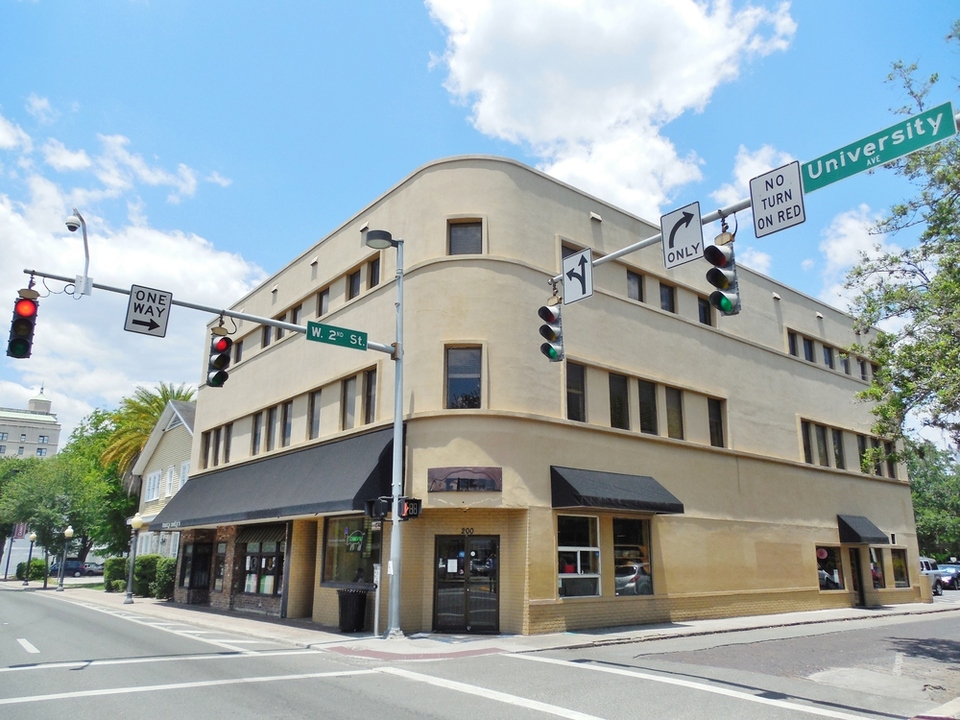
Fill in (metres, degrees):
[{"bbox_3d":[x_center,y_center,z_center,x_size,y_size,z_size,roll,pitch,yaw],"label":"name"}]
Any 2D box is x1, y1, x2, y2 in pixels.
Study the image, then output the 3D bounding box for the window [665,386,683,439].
[{"bbox_3d":[6.043,1.652,21.477,0.803,1.607,0.140,13,-20,-36],"label":"window"}]

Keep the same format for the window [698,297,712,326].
[{"bbox_3d":[7.728,-1.662,23.809,0.701,0.955,0.140,13,-20,-36],"label":"window"}]

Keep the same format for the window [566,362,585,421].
[{"bbox_3d":[2.631,0.873,18.893,0.722,1.619,0.140,13,-20,-36],"label":"window"}]

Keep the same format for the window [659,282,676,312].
[{"bbox_3d":[5.908,-1.911,21.811,0.900,0.930,0.150,13,-20,-37],"label":"window"}]

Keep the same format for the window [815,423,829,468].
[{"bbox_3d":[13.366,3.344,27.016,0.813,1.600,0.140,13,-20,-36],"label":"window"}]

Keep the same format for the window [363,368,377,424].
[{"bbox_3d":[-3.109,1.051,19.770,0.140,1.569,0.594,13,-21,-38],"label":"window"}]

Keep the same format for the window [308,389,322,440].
[{"bbox_3d":[-5.097,1.703,21.446,0.150,1.500,0.850,13,-20,-37],"label":"window"}]

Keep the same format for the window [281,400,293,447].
[{"bbox_3d":[-6.207,2.042,22.415,0.120,1.505,0.833,13,-20,-37],"label":"window"}]

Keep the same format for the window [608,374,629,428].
[{"bbox_3d":[3.858,1.148,19.073,0.800,1.540,0.120,13,-20,-37],"label":"window"}]

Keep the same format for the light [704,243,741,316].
[{"bbox_3d":[3.560,-1.185,10.170,0.380,1.050,0.350,13,-20,-36],"label":"light"}]

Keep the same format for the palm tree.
[{"bbox_3d":[-21.877,7.852,45.299,6.400,12.600,6.400,13,-20,-37],"label":"palm tree"}]

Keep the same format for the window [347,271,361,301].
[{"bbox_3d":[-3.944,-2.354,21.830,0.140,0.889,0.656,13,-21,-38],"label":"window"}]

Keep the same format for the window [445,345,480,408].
[{"bbox_3d":[-0.378,0.413,16.669,0.883,1.525,0.120,-1,-16,6],"label":"window"}]

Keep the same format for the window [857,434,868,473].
[{"bbox_3d":[15.457,3.838,27.971,0.863,1.505,0.120,13,-20,-37],"label":"window"}]

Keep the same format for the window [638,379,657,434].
[{"bbox_3d":[4.830,1.367,19.828,0.800,1.540,0.120,13,-20,-37],"label":"window"}]

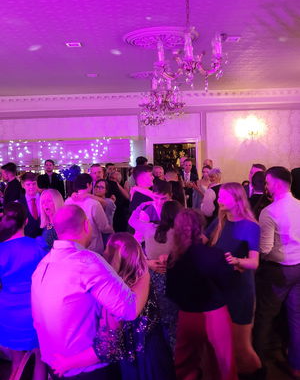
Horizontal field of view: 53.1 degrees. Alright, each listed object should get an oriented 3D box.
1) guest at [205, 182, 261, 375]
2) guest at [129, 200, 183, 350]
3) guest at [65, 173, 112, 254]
[{"bbox_3d":[0.685,0.777,2.471,0.430,1.698,0.500,-7,11,-41],"label":"guest"},{"bbox_3d":[0.128,0.853,2.646,0.550,1.541,0.420,-3,9,-6],"label":"guest"},{"bbox_3d":[-0.627,0.691,2.983,0.560,1.719,0.500,6,10,33],"label":"guest"}]

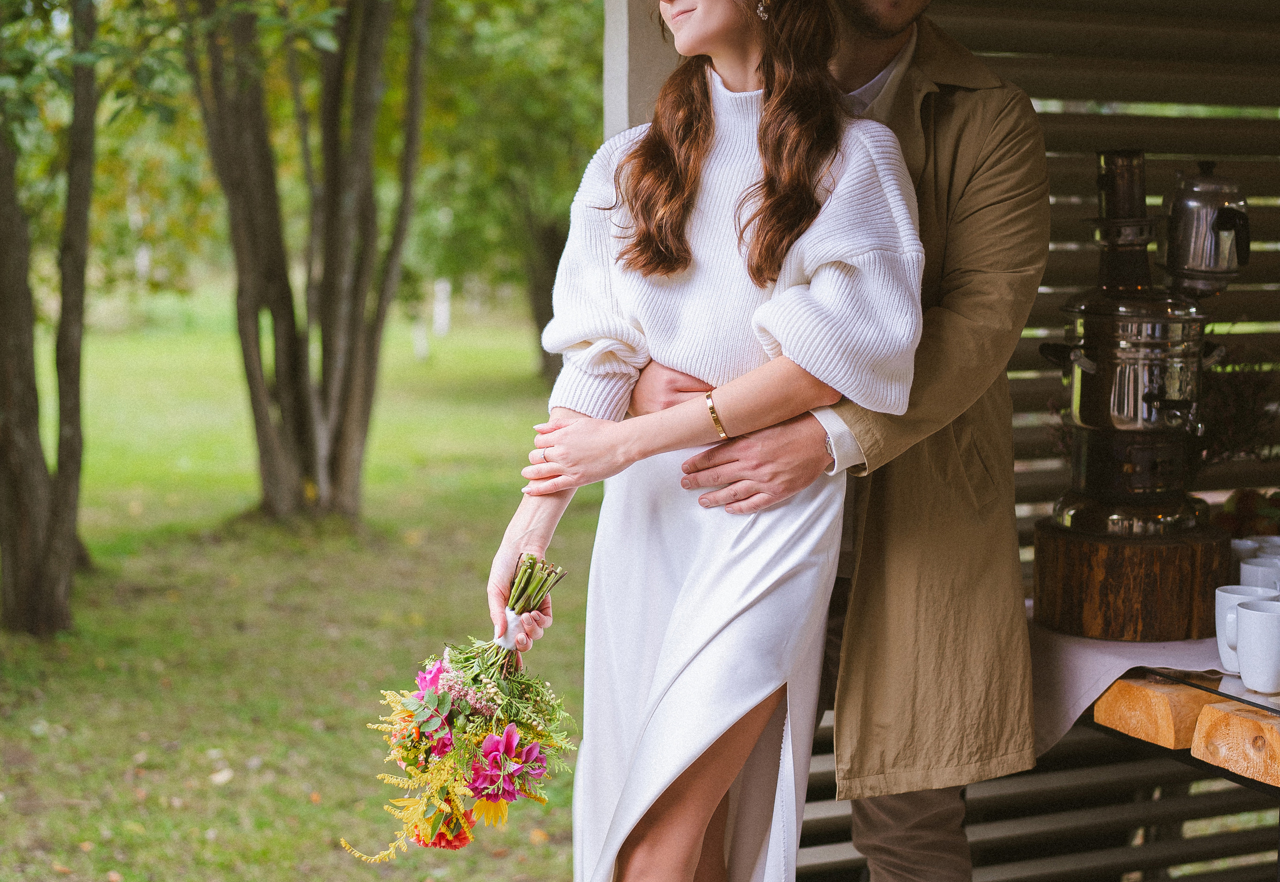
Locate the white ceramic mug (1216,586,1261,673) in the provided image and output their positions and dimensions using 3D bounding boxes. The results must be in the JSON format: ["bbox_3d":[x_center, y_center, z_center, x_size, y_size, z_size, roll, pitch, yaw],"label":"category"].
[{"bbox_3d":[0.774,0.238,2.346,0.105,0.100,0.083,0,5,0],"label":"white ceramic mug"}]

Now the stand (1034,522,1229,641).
[{"bbox_3d":[0.707,0.194,2.666,0.277,0.134,0.277,0,5,0],"label":"stand"}]

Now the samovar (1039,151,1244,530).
[{"bbox_3d":[0.725,-0.142,2.642,0.300,0.540,0.280,-2,5,-18],"label":"samovar"}]

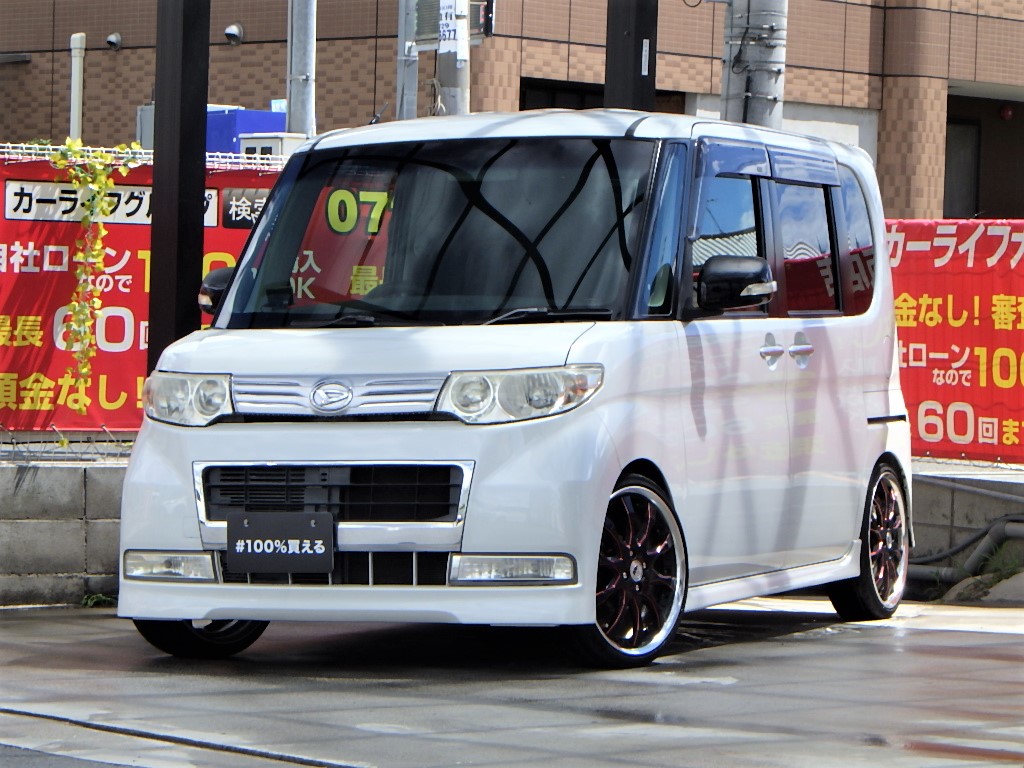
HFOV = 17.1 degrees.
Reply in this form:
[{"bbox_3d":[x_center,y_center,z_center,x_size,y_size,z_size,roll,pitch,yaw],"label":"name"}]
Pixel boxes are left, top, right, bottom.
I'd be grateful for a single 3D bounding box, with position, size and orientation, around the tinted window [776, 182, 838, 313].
[{"bbox_3d":[0.970,-0.454,11.098,0.050,0.470,0.620,-7,-3,22],"label":"tinted window"}]

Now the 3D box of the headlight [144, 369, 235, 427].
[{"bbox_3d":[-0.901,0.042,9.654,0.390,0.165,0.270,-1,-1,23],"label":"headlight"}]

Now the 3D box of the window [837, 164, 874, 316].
[{"bbox_3d":[1.157,-0.488,11.562,0.060,0.530,0.370,-7,-3,22],"label":"window"}]

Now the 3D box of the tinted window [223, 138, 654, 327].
[{"bbox_3d":[-0.218,-0.442,10.007,1.320,0.660,0.130,-1,-35,23],"label":"tinted window"}]

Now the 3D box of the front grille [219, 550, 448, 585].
[{"bbox_3d":[-0.488,0.508,9.331,0.710,0.105,0.090,-1,-1,23],"label":"front grille"}]

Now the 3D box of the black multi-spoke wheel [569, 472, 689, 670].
[{"bbox_3d":[0.281,0.528,9.594,0.175,0.535,0.535,-1,-1,37],"label":"black multi-spoke wheel"}]

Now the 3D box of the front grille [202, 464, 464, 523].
[{"bbox_3d":[-0.490,0.306,9.334,0.800,0.160,0.090,-1,-1,23],"label":"front grille"}]

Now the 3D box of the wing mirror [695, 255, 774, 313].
[{"bbox_3d":[0.658,-0.294,9.932,0.230,0.175,0.130,-1,-1,23],"label":"wing mirror"}]

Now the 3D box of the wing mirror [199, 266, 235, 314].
[{"bbox_3d":[-0.882,-0.273,10.576,0.230,0.175,0.130,-1,-1,23],"label":"wing mirror"}]

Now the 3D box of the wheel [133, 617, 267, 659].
[{"bbox_3d":[-0.868,0.543,10.054,0.175,0.535,0.535,-1,-1,37],"label":"wheel"}]

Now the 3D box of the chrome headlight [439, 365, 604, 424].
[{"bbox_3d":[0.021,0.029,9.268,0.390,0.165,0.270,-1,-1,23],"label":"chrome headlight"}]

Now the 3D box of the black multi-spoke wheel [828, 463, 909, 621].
[{"bbox_3d":[1.233,0.548,11.873,0.175,0.535,0.535,-1,-1,23],"label":"black multi-spoke wheel"}]

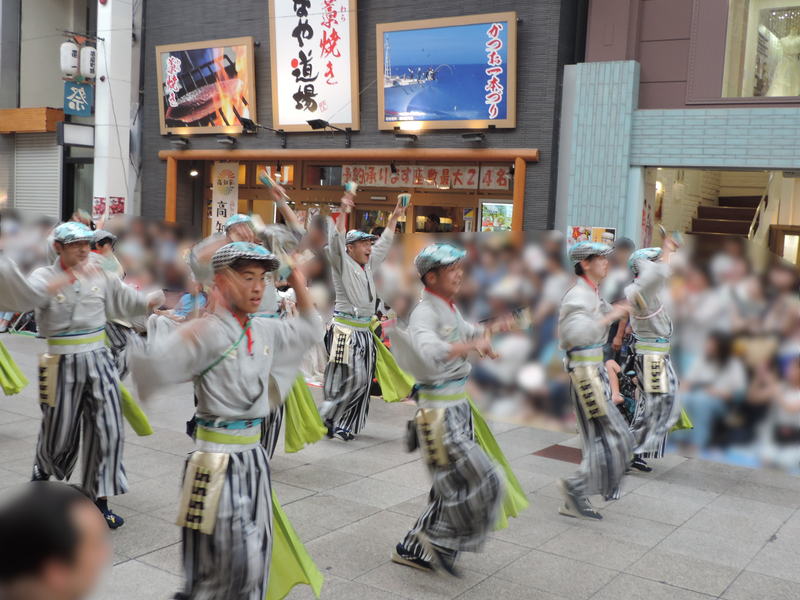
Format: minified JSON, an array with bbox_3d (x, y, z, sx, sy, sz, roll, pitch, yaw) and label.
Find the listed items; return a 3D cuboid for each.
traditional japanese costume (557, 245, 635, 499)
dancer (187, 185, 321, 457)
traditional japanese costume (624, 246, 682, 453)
[{"bbox_3d":[1.238,0.512,5.713,0.500,1.660,0.480,4,4,14],"label":"traditional japanese costume"},{"bbox_3d":[-0.971,0.228,6.454,0.750,1.900,0.650,-1,6,-45],"label":"dancer"},{"bbox_3d":[1.939,0.456,6.968,0.500,1.670,0.480,4,4,17],"label":"traditional japanese costume"}]

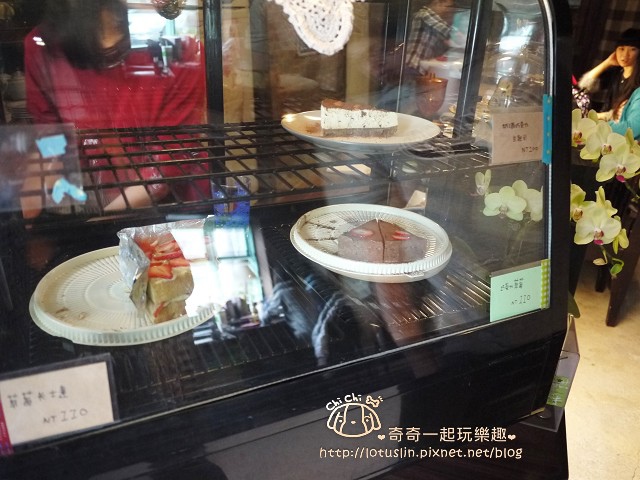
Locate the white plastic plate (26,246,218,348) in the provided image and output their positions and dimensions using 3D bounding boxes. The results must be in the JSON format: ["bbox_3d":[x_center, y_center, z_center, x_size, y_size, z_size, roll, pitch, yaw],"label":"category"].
[{"bbox_3d":[-0.251,0.064,0.701,0.250,0.020,0.250,3,25,-1],"label":"white plastic plate"}]

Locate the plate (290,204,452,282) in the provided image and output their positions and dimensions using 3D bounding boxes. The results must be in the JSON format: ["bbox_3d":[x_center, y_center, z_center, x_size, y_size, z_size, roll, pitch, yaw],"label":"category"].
[{"bbox_3d":[0.086,-0.004,0.845,0.260,0.023,0.260,3,25,-1],"label":"plate"}]

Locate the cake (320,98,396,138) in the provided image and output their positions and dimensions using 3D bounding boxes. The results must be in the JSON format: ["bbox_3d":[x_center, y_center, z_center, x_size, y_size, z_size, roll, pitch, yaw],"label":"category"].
[{"bbox_3d":[0.059,-0.181,0.774,0.108,0.045,0.055,3,25,-1],"label":"cake"}]

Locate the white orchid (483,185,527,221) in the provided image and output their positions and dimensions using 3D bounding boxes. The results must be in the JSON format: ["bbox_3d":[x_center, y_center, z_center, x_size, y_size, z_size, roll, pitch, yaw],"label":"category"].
[{"bbox_3d":[0.317,-0.063,0.890,0.073,0.056,0.032,12,26,18],"label":"white orchid"}]

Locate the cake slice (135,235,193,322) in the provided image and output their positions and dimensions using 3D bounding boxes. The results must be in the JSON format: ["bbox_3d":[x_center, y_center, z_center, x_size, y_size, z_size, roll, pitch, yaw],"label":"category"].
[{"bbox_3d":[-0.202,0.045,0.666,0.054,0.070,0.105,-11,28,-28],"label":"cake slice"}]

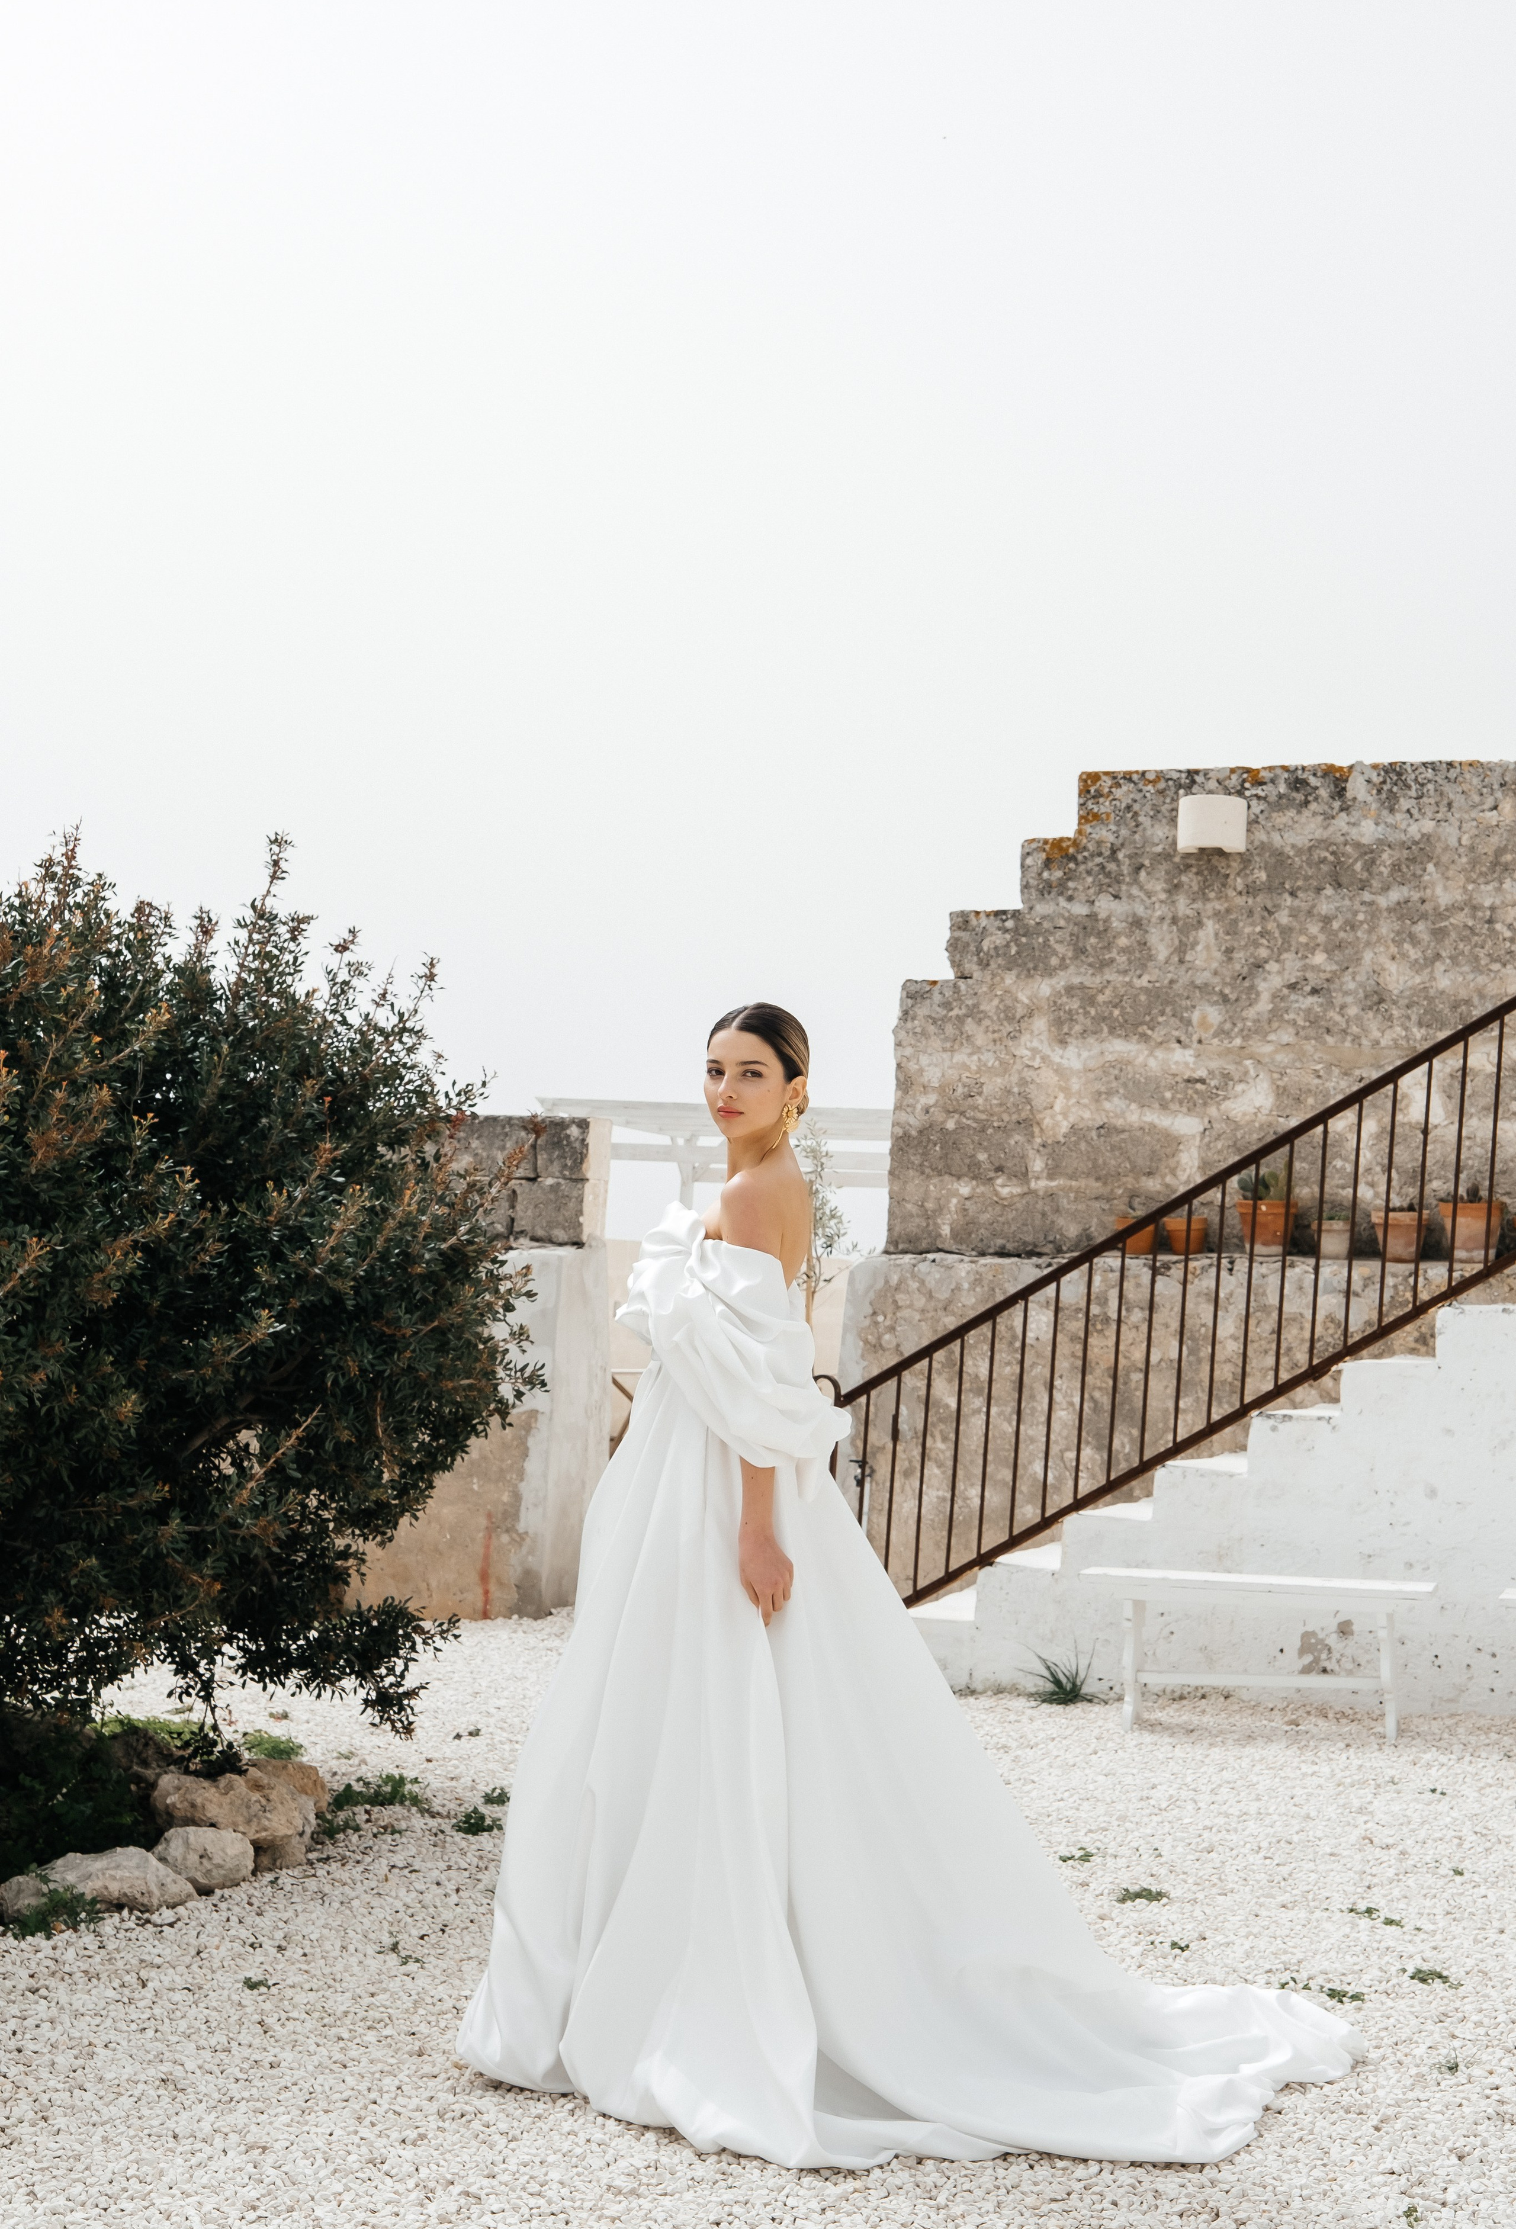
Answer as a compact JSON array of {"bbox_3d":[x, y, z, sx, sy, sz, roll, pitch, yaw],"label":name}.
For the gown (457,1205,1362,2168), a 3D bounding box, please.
[{"bbox_3d":[0.302,0.885,4.463,1.580,1.450,0.950,2,-4,-2],"label":"gown"}]

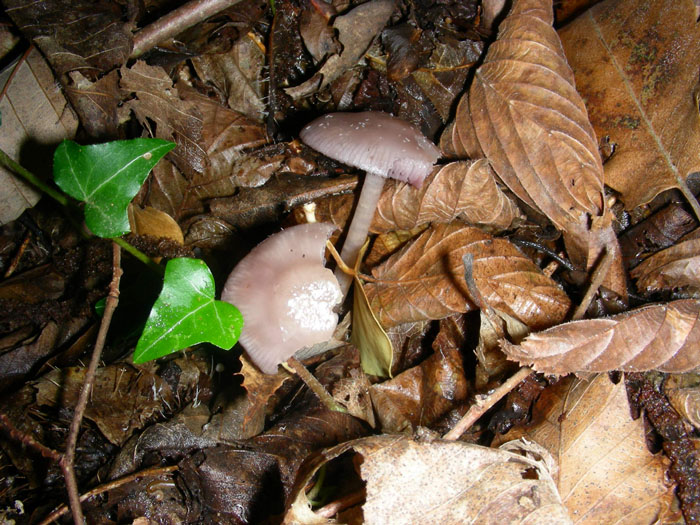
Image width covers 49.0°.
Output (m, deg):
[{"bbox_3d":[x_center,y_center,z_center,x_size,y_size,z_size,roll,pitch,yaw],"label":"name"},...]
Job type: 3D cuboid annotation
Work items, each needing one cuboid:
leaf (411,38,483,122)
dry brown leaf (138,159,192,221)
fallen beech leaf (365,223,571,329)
[{"bbox_3d":[0.047,-0.086,0.364,0.041,0.012,0.043,-38,63,-23],"label":"leaf"},{"bbox_3d":[-0.078,-0.031,0.325,0.022,0.010,0.037,-24,58,-16],"label":"dry brown leaf"},{"bbox_3d":[0.045,0.004,0.292,0.075,0.016,0.046,5,55,3],"label":"fallen beech leaf"}]

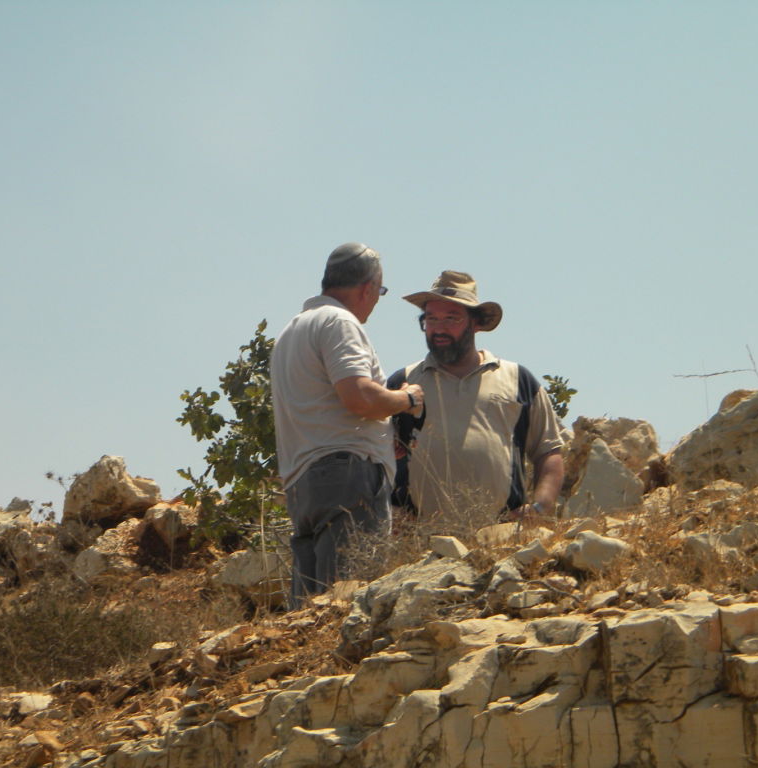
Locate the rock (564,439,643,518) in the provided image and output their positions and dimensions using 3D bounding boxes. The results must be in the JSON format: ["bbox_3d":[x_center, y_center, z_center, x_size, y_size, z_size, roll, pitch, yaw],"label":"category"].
[{"bbox_3d":[0.759,0.320,8.300,0.270,0.270,0.180,0,-5,0],"label":"rock"}]

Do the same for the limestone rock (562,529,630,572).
[{"bbox_3d":[0.647,0.498,7.300,0.195,0.130,0.160,0,-6,0],"label":"limestone rock"}]

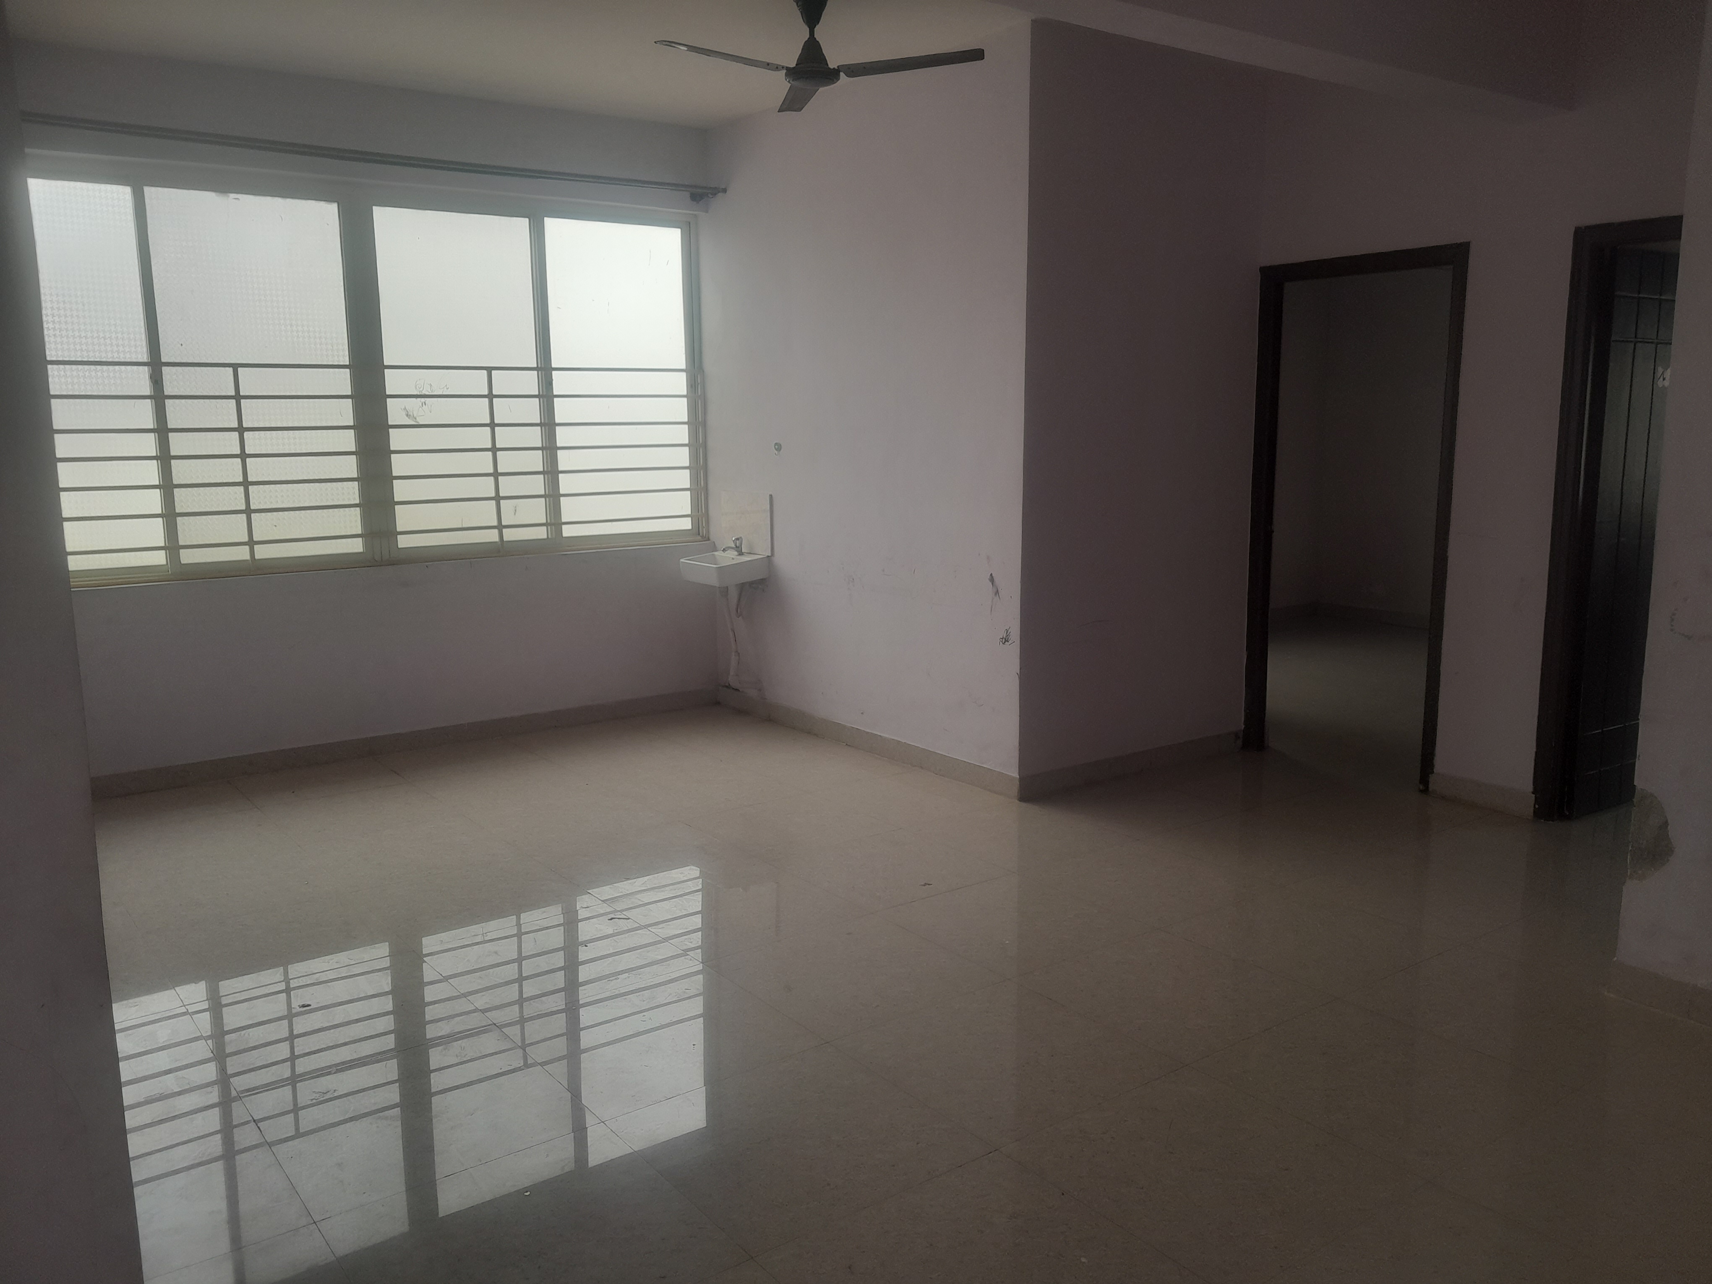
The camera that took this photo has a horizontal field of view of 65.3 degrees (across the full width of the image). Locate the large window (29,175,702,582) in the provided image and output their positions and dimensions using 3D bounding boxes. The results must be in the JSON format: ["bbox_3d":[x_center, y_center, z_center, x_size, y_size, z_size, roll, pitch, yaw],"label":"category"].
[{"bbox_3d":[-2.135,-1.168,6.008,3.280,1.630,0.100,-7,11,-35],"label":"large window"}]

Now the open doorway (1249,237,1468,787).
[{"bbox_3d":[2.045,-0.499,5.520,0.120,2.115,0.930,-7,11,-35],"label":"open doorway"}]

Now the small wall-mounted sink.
[{"bbox_3d":[-0.669,-0.369,6.687,0.300,0.130,0.420,-7,11,-35],"label":"small wall-mounted sink"}]

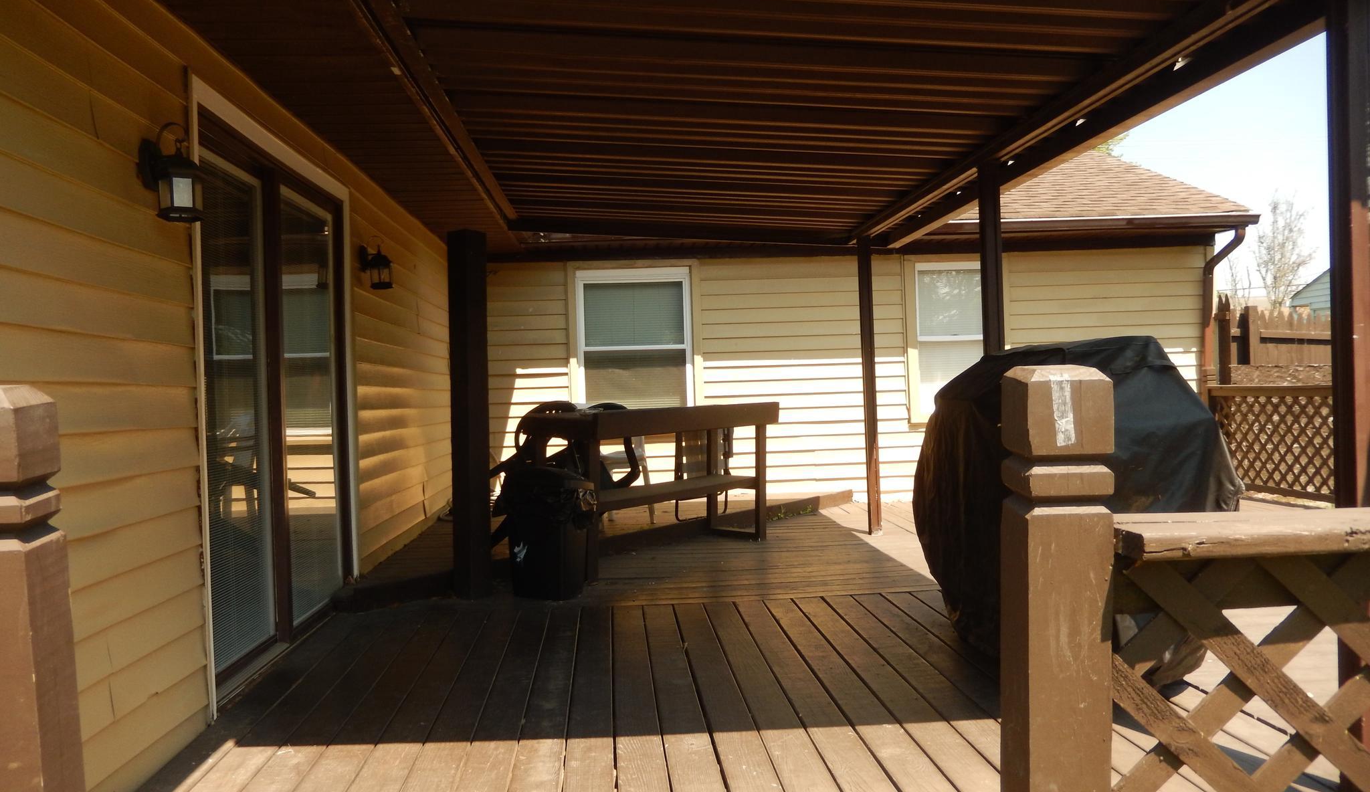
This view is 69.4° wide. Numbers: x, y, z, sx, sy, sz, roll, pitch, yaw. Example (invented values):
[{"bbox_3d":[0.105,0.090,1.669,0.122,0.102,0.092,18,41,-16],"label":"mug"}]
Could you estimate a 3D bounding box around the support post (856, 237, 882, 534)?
[{"bbox_3d":[1.294,-0.081,6.988,0.076,2.080,0.076,-2,0,-4],"label":"support post"}]

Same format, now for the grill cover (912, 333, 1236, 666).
[{"bbox_3d":[1.413,0.378,3.769,0.710,1.140,1.240,-2,0,-4],"label":"grill cover"}]

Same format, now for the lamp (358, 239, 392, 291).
[{"bbox_3d":[-1.716,-0.744,5.521,0.175,0.285,0.130,-2,0,-4],"label":"lamp"}]

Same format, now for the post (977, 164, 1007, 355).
[{"bbox_3d":[1.460,-0.066,4.708,0.076,2.060,0.076,-2,0,-4],"label":"post"}]

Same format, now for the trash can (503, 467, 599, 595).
[{"bbox_3d":[-0.720,0.706,5.219,0.410,0.630,0.370,-2,0,20],"label":"trash can"}]

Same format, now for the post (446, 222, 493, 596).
[{"bbox_3d":[-1.147,0.094,5.206,0.145,1.890,0.145,-2,0,32],"label":"post"}]

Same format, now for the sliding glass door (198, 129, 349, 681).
[{"bbox_3d":[-1.707,0.017,4.263,0.110,2.020,1.800,-2,0,-4],"label":"sliding glass door"}]

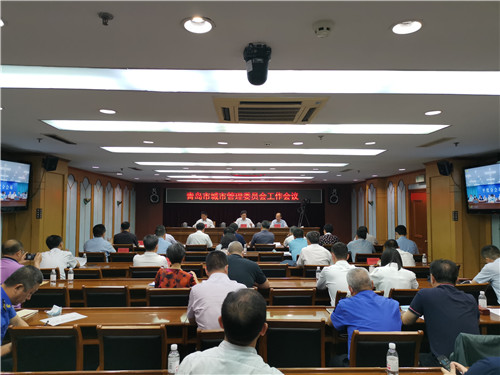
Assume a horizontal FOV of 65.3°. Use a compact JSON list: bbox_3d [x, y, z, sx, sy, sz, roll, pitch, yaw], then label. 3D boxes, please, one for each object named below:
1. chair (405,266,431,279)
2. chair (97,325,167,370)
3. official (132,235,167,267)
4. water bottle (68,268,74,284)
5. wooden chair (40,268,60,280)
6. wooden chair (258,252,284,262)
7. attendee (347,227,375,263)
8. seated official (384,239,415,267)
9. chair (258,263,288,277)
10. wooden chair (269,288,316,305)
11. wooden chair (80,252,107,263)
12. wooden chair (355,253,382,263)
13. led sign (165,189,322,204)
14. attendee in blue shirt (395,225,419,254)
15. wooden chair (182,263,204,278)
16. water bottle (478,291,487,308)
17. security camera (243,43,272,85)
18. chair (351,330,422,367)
[{"bbox_3d":[2.342,1.545,5.609,0.490,0.880,0.540,0,-3,-2],"label":"chair"},{"bbox_3d":[-0.795,1.363,2.807,0.460,0.870,0.540,0,-3,-2],"label":"chair"},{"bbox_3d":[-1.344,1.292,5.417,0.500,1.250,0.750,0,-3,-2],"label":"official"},{"bbox_3d":[-2.176,1.079,4.751,0.065,0.195,0.065,0,-3,-2],"label":"water bottle"},{"bbox_3d":[-2.754,1.529,5.383,0.470,0.880,0.540,0,-3,-2],"label":"wooden chair"},{"bbox_3d":[0.373,1.620,7.191,0.490,0.880,0.540,0,-3,-2],"label":"wooden chair"},{"bbox_3d":[2.034,1.383,7.133,0.510,1.330,0.750,0,-3,-5],"label":"attendee"},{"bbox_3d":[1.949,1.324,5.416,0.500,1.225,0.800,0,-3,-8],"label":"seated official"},{"bbox_3d":[0.299,1.510,5.611,0.460,0.870,0.540,0,-3,-2],"label":"chair"},{"bbox_3d":[0.415,1.431,4.027,0.460,0.870,0.540,0,-3,-2],"label":"wooden chair"},{"bbox_3d":[-2.792,1.610,7.136,0.470,0.880,0.540,0,-3,-2],"label":"wooden chair"},{"bbox_3d":[2.058,1.584,6.915,0.460,0.870,0.540,0,-3,4],"label":"wooden chair"},{"bbox_3d":[-0.207,0.328,14.704,5.880,0.560,0.120,0,-3,-2],"label":"led sign"},{"bbox_3d":[2.797,1.357,7.132,0.500,1.330,0.750,1,-3,-14],"label":"attendee in blue shirt"},{"bbox_3d":[-0.876,1.501,5.561,0.460,0.870,0.540,0,-3,-2],"label":"wooden chair"},{"bbox_3d":[2.020,0.981,3.387,0.066,0.180,0.066,0,-3,-2],"label":"water bottle"},{"bbox_3d":[0.041,-0.677,2.130,0.145,0.205,0.165,0,-3,-2],"label":"security camera"},{"bbox_3d":[0.919,1.411,2.824,0.470,0.880,0.540,0,-3,-2],"label":"chair"}]

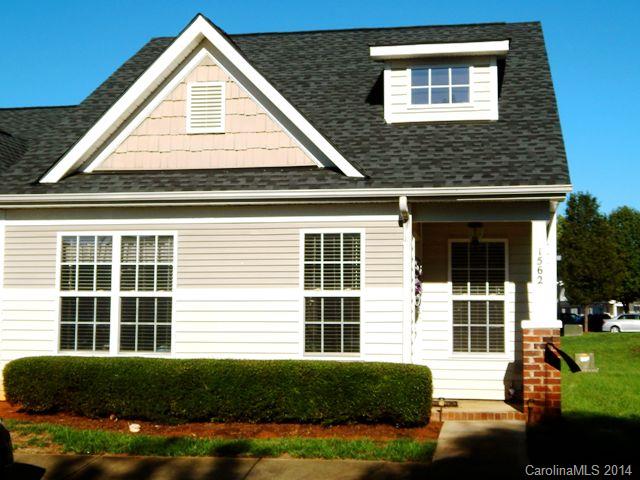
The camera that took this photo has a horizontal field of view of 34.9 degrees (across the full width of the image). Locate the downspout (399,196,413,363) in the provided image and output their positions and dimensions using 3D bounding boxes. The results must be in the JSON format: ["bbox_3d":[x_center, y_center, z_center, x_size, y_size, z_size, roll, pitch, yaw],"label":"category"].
[{"bbox_3d":[1.001,0.736,11.783,0.106,2.467,0.410,-1,-5,11],"label":"downspout"}]

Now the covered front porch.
[{"bbox_3d":[2.008,0.841,12.411,1.770,2.510,1.620,-1,-5,11],"label":"covered front porch"}]

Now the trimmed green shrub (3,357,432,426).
[{"bbox_3d":[-1.208,1.704,11.753,4.952,0.660,0.870,-1,-5,11],"label":"trimmed green shrub"}]

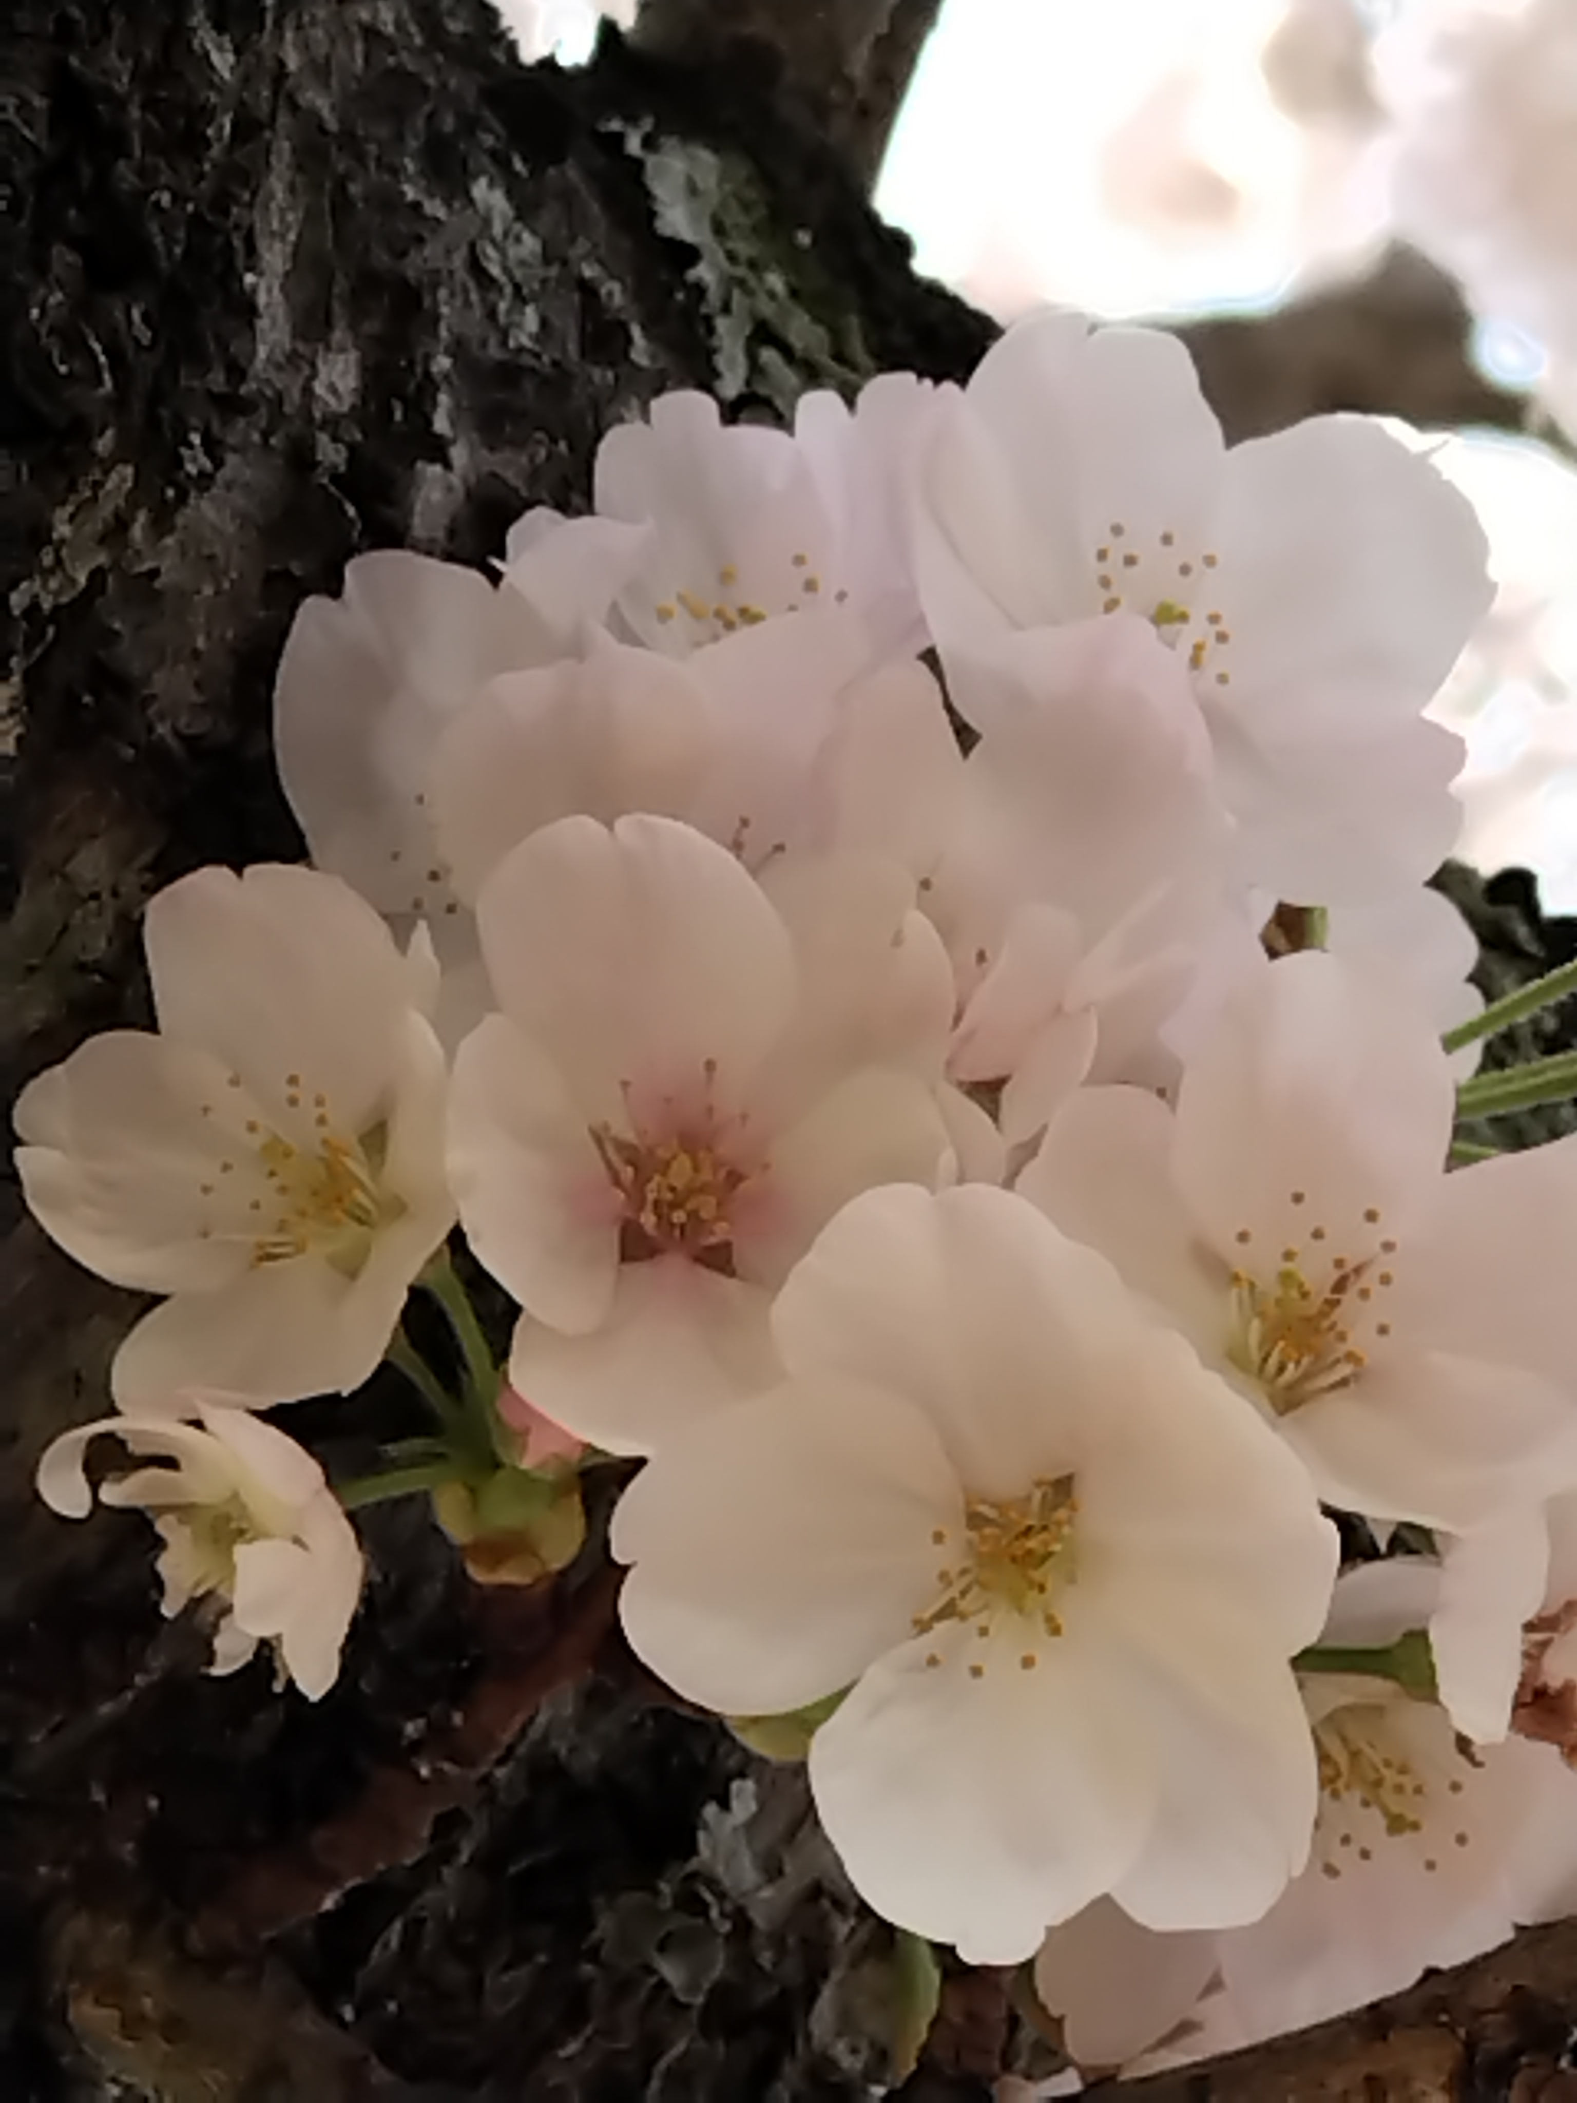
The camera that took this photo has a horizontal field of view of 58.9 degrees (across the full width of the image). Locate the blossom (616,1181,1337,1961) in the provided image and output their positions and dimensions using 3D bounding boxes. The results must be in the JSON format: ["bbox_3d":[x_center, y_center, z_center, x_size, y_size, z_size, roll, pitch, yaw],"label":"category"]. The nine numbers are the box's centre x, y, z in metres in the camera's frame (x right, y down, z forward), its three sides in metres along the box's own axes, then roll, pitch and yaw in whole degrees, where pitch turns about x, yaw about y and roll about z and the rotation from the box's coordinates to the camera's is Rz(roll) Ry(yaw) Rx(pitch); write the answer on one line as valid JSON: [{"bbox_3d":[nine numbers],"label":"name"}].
[{"bbox_3d":[0.011,0.030,0.084,0.042,0.043,0.019,-2,-9,15],"label":"blossom"}]

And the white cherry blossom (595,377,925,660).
[{"bbox_3d":[-0.003,-0.044,0.122,0.032,0.030,0.021,0,-18,0],"label":"white cherry blossom"}]

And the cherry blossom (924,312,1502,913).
[{"bbox_3d":[0.031,-0.033,0.107,0.042,0.043,0.019,-1,3,9],"label":"cherry blossom"}]

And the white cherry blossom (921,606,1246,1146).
[{"bbox_3d":[0.022,-0.013,0.104,0.029,0.036,0.022,-1,0,9],"label":"white cherry blossom"}]

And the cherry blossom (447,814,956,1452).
[{"bbox_3d":[-0.006,0.006,0.096,0.036,0.043,0.018,0,-15,-2],"label":"cherry blossom"}]

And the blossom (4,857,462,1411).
[{"bbox_3d":[-0.042,0.006,0.107,0.034,0.041,0.020,-2,-9,17],"label":"blossom"}]

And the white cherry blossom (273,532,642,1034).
[{"bbox_3d":[-0.027,-0.022,0.117,0.034,0.041,0.020,-2,-6,15],"label":"white cherry blossom"}]

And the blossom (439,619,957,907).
[{"bbox_3d":[-0.007,-0.021,0.110,0.041,0.034,0.020,0,-12,0],"label":"blossom"}]

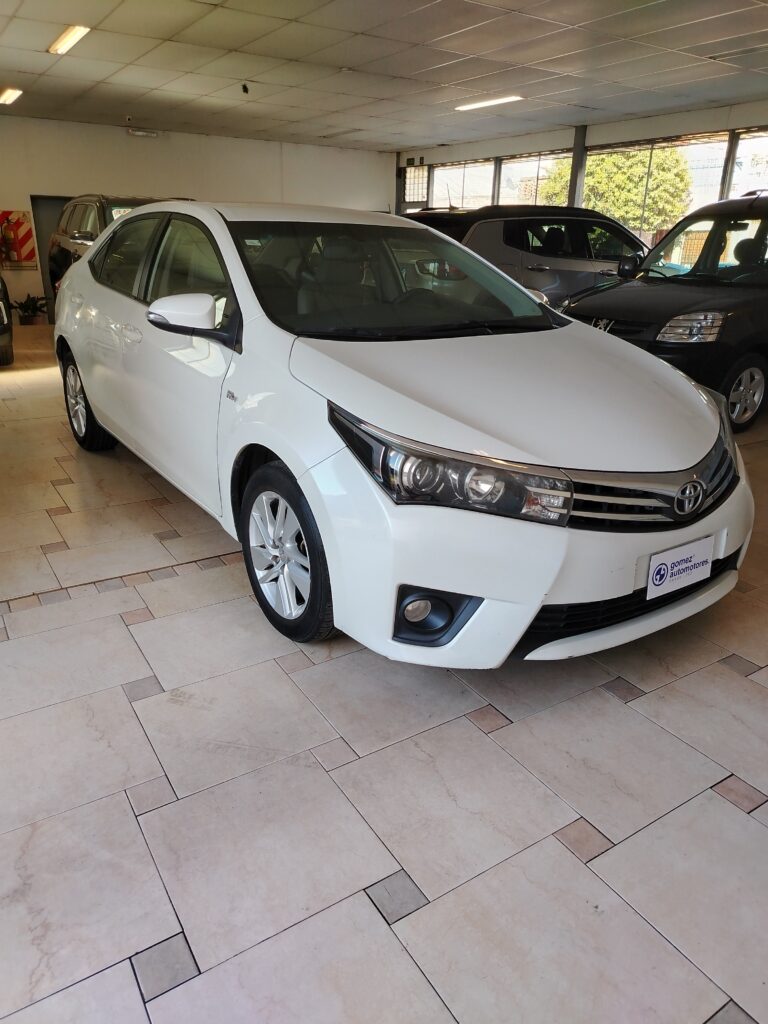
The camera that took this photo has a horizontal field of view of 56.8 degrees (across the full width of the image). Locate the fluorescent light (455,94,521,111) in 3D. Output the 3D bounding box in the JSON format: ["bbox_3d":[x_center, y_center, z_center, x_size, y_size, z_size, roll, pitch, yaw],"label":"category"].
[{"bbox_3d":[1.248,-4.941,8.650,0.160,0.070,1.220,-12,25,-31],"label":"fluorescent light"}]

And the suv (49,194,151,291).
[{"bbox_3d":[-2.810,-2.900,8.639,1.850,1.710,4.600,-12,25,-31],"label":"suv"}]

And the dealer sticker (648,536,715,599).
[{"bbox_3d":[0.879,0.162,2.093,0.302,0.134,0.012,-12,19,-32],"label":"dealer sticker"}]

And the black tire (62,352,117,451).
[{"bbox_3d":[-1.828,-0.703,4.462,0.210,0.630,0.630,-13,25,-33],"label":"black tire"}]

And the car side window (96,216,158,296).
[{"bbox_3d":[-1.241,-1.244,3.445,0.070,0.390,0.960,17,7,-40],"label":"car side window"}]

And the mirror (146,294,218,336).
[{"bbox_3d":[-0.683,-0.680,2.440,0.220,0.155,0.160,-13,25,-33],"label":"mirror"}]

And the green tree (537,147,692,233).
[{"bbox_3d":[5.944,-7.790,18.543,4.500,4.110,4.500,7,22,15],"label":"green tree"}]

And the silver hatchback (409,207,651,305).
[{"bbox_3d":[1.784,-2.619,8.273,4.400,1.640,1.830,-12,25,-31],"label":"silver hatchback"}]

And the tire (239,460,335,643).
[{"bbox_3d":[-0.269,0.116,2.415,0.210,0.630,0.630,-13,25,-33],"label":"tire"}]

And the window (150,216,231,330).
[{"bbox_3d":[-0.706,-0.927,2.720,0.070,0.420,0.950,17,7,-40],"label":"window"}]

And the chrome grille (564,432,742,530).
[{"bbox_3d":[0.846,-0.067,2.063,0.840,0.200,0.140,-13,25,-33],"label":"chrome grille"}]

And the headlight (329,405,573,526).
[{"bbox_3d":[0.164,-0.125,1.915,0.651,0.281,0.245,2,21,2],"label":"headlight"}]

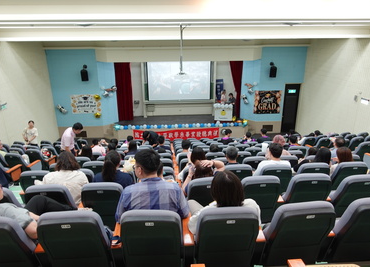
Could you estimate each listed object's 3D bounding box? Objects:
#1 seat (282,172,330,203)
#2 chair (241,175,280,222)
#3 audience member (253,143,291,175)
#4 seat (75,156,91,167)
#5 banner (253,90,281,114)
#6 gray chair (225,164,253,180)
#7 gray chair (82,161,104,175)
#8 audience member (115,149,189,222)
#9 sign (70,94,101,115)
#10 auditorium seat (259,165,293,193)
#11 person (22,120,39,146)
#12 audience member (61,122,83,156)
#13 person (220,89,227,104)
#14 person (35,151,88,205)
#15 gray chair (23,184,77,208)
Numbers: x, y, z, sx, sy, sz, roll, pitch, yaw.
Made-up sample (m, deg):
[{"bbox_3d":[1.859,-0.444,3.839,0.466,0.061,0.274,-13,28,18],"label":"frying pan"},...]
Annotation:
[{"bbox_3d":[1.358,0.789,3.194,0.540,0.900,0.600,-1,18,-2],"label":"seat"},{"bbox_3d":[0.805,0.809,3.173,0.540,0.900,0.600,-1,18,-2],"label":"chair"},{"bbox_3d":[1.270,0.616,4.201,0.530,1.171,0.760,-1,18,-3],"label":"audience member"},{"bbox_3d":[-2.145,0.815,5.866,0.540,0.900,0.620,-1,18,-2],"label":"seat"},{"bbox_3d":[4.380,-1.619,14.081,1.418,1.193,0.030,-1,18,-2],"label":"banner"},{"bbox_3d":[0.747,0.790,4.106,0.540,0.900,0.600,-1,18,-2],"label":"gray chair"},{"bbox_3d":[-1.574,0.826,4.945,0.540,0.900,0.600,-1,18,-2],"label":"gray chair"},{"bbox_3d":[-0.245,0.642,2.244,0.540,1.298,0.780,-1,18,-3],"label":"audience member"},{"bbox_3d":[-4.839,-1.403,13.035,1.370,0.900,0.030,-1,18,-3],"label":"sign"},{"bbox_3d":[1.314,0.780,4.142,0.540,0.900,0.620,-1,18,-2],"label":"auditorium seat"},{"bbox_3d":[-4.799,0.372,8.590,0.460,1.620,0.320,-10,20,-27],"label":"person"},{"bbox_3d":[-2.796,0.497,6.904,0.600,1.600,0.480,0,18,3],"label":"audience member"},{"bbox_3d":[2.042,-1.561,14.390,0.340,1.582,0.420,9,20,25],"label":"person"},{"bbox_3d":[-1.282,0.681,3.123,0.520,1.220,0.780,-1,18,-3],"label":"person"},{"bbox_3d":[-1.371,0.866,3.010,0.550,0.940,0.620,-1,18,-3],"label":"gray chair"}]

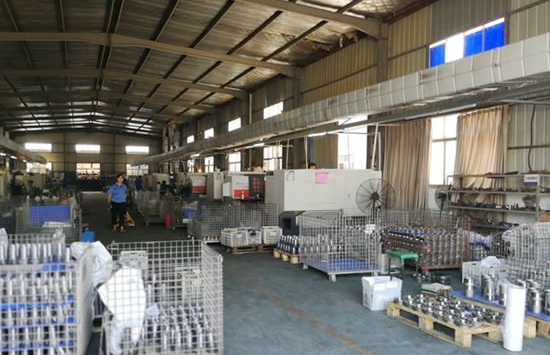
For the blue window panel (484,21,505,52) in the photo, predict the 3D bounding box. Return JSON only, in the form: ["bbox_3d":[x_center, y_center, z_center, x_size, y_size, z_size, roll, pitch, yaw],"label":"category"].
[{"bbox_3d":[5.231,-3.317,10.259,0.050,0.603,0.532,0,0,-25],"label":"blue window panel"}]

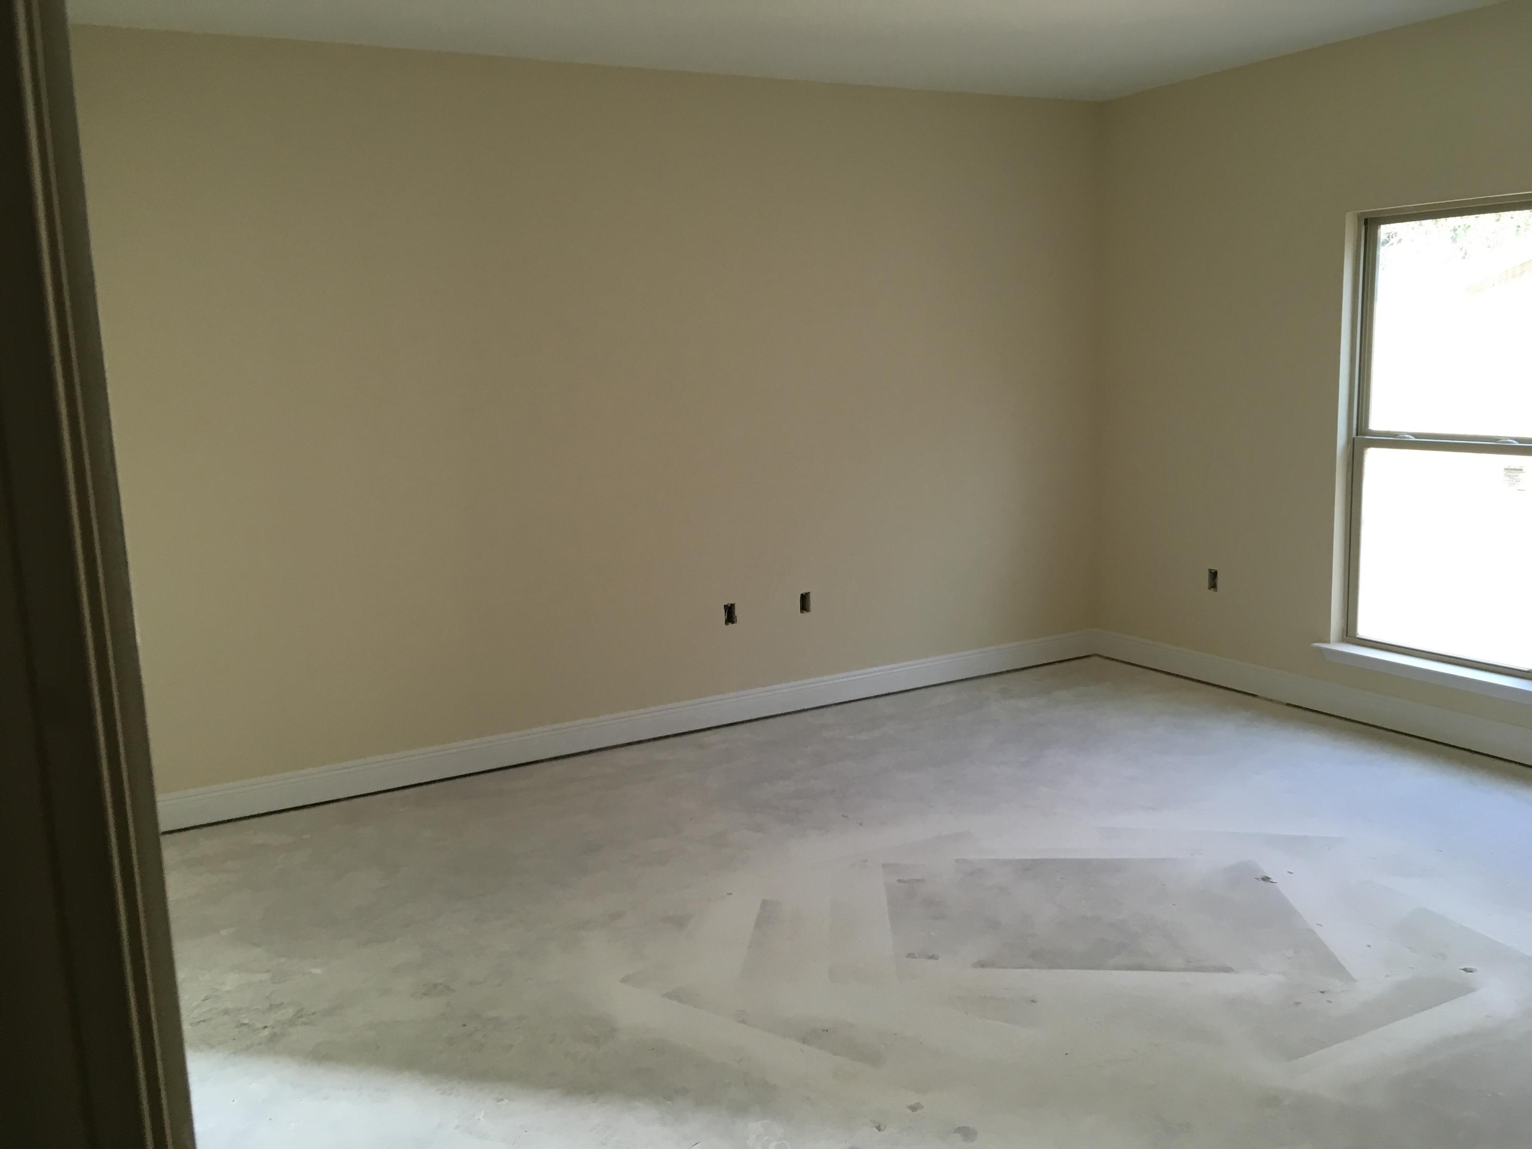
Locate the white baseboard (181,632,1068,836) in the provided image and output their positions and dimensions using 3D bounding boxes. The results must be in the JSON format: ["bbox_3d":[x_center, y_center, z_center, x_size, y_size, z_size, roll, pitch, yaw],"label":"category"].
[{"bbox_3d":[-0.237,0.599,5.670,4.482,0.135,0.020,-7,11,-28],"label":"white baseboard"}]

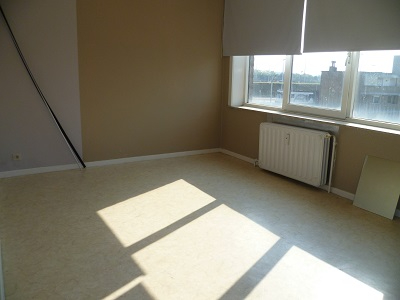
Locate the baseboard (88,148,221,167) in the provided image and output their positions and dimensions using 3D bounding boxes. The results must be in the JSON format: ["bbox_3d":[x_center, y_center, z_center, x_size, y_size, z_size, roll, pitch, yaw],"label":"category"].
[{"bbox_3d":[-0.640,0.103,5.180,2.328,0.082,0.022,-6,15,-31],"label":"baseboard"}]

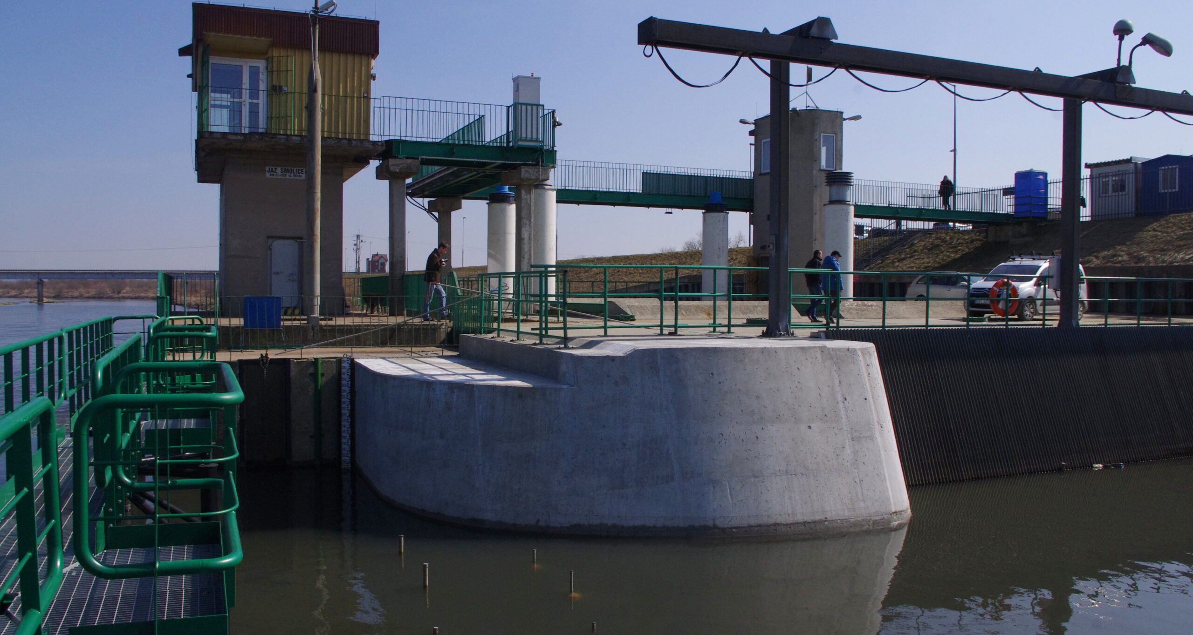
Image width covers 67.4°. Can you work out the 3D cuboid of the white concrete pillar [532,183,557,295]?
[{"bbox_3d":[-1.642,-2.171,26.849,0.970,3.780,0.970,0,2,0],"label":"white concrete pillar"}]

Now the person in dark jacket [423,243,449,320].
[{"bbox_3d":[-3.565,-0.787,19.886,0.600,1.720,0.500,0,2,-8],"label":"person in dark jacket"}]

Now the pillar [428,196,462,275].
[{"bbox_3d":[-5.700,-2.362,33.598,0.820,4.055,1.500,0,2,-23],"label":"pillar"}]

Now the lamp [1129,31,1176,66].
[{"bbox_3d":[10.204,-4.969,16.312,1.000,0.600,0.350,0,2,-22],"label":"lamp"}]

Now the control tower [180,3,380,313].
[{"bbox_3d":[-8.761,-3.790,24.691,4.500,7.385,6.000,0,2,-23],"label":"control tower"}]

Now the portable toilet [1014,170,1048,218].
[{"bbox_3d":[21.240,-6.000,43.700,1.100,2.330,1.100,0,2,-22],"label":"portable toilet"}]

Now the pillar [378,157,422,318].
[{"bbox_3d":[-5.241,-2.078,23.802,0.820,4.055,1.500,0,2,-23],"label":"pillar"}]

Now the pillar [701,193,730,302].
[{"bbox_3d":[4.624,-2.659,34.537,1.020,4.430,1.020,0,2,0],"label":"pillar"}]

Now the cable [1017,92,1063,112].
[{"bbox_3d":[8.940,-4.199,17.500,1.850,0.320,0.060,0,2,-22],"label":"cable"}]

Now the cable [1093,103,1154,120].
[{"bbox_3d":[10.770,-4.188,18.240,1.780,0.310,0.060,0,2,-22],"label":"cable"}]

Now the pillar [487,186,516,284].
[{"bbox_3d":[-3.110,-2.228,29.500,0.960,4.150,0.960,0,2,-22],"label":"pillar"}]

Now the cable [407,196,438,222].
[{"bbox_3d":[-6.200,-3.880,31.900,1.200,0.930,0.250,0,2,-22],"label":"cable"}]

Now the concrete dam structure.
[{"bbox_3d":[0.100,1.461,13.600,6.600,2.400,6.000,0,2,-22],"label":"concrete dam structure"}]

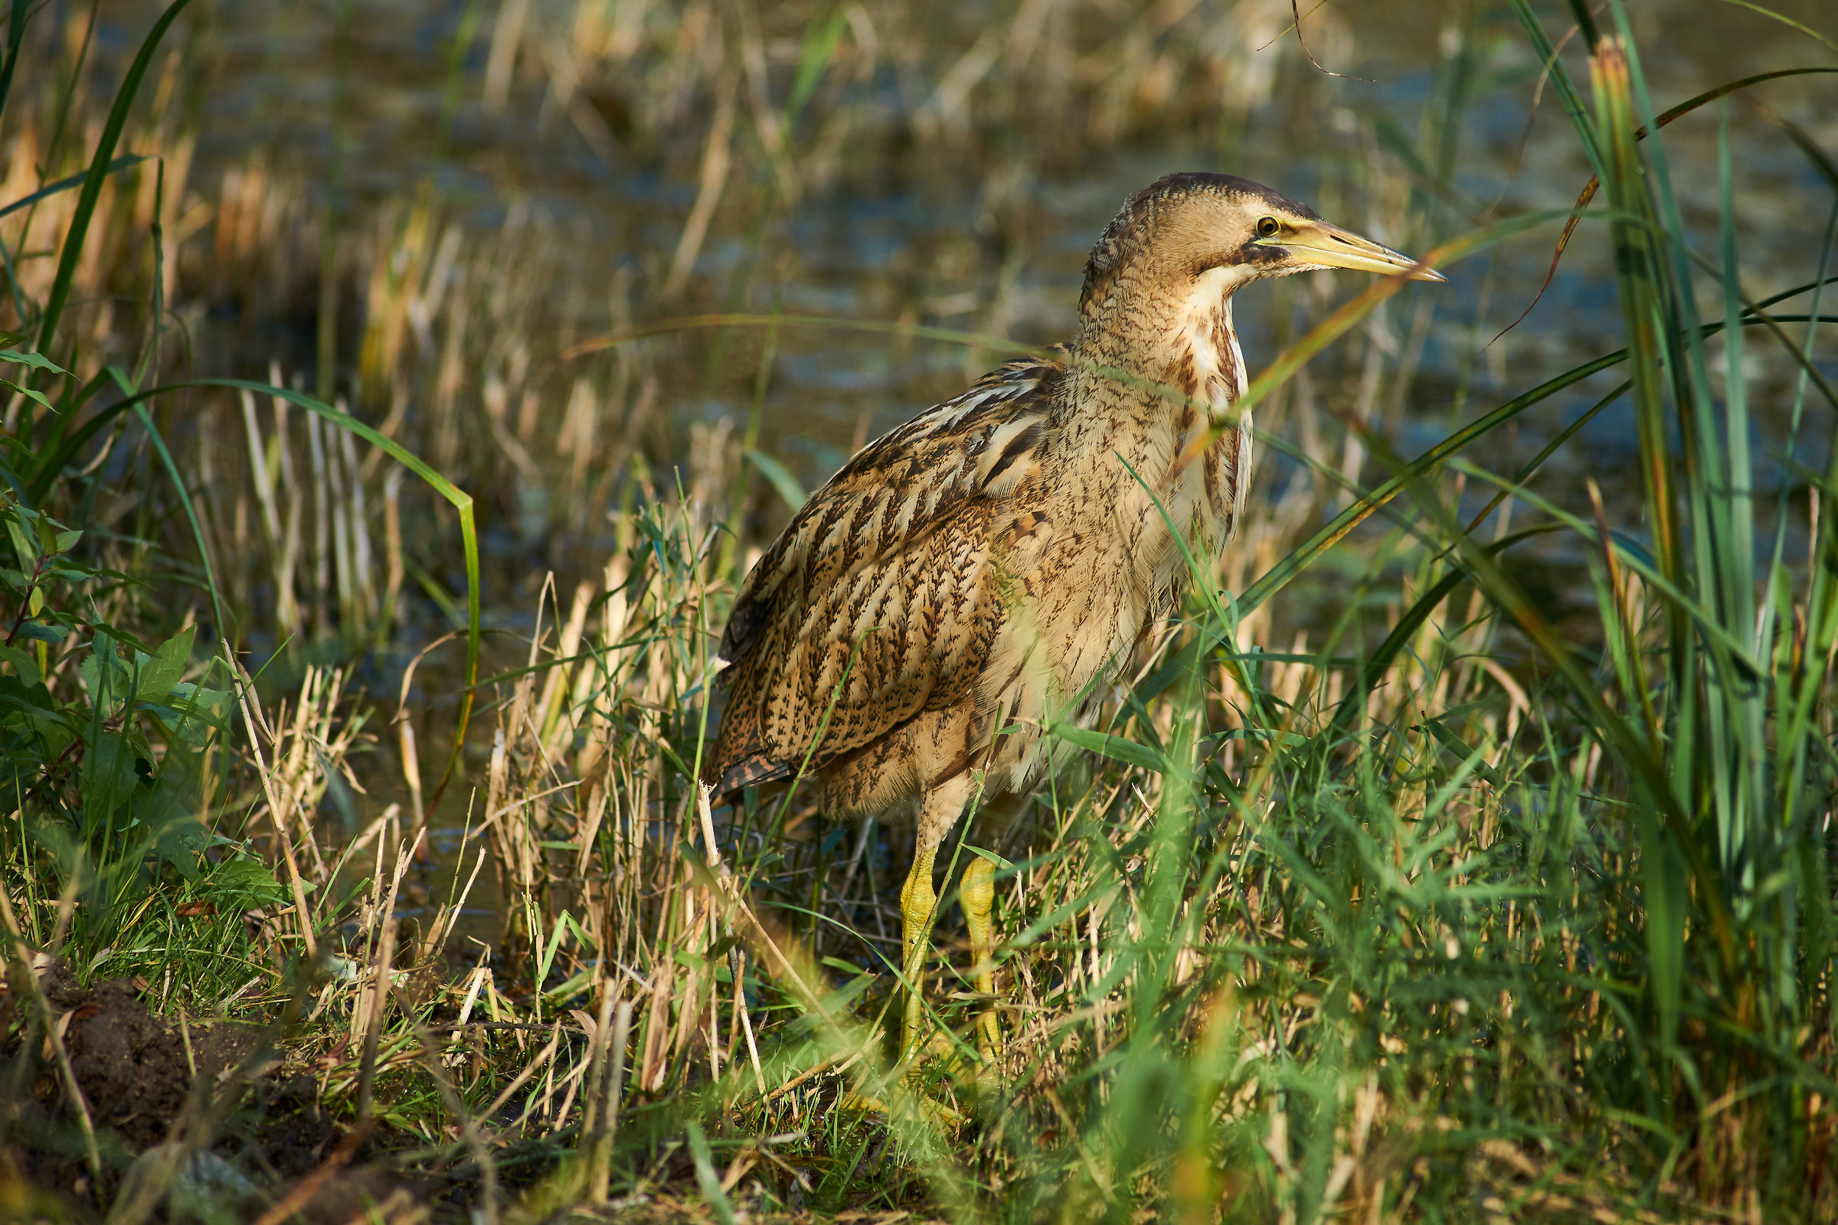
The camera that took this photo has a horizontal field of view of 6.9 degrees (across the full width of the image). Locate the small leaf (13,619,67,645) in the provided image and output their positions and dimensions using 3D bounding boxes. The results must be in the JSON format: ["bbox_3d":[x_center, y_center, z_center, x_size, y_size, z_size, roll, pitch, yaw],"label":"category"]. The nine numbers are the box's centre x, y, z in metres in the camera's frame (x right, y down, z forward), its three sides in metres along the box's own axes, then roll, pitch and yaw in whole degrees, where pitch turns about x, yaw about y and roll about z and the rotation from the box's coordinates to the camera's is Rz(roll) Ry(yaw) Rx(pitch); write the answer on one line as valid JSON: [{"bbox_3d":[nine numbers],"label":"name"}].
[{"bbox_3d":[-0.482,0.011,8.400,0.030,0.013,0.022,0,7,0],"label":"small leaf"}]

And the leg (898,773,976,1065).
[{"bbox_3d":[0.010,0.165,8.200,0.042,0.160,0.026,4,8,27],"label":"leg"}]

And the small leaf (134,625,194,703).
[{"bbox_3d":[-0.412,0.028,8.350,0.026,0.052,0.015,34,0,0],"label":"small leaf"}]

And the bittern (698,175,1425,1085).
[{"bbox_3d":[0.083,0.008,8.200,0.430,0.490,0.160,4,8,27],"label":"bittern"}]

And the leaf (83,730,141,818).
[{"bbox_3d":[-0.437,0.088,8.300,0.030,0.050,0.016,9,0,0],"label":"leaf"}]

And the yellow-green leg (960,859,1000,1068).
[{"bbox_3d":[0.033,0.191,8.260,0.026,0.120,0.020,4,8,27],"label":"yellow-green leg"}]

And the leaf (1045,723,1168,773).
[{"bbox_3d":[0.099,0.071,8.100,0.066,0.014,0.018,16,0,0],"label":"leaf"}]

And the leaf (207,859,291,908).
[{"bbox_3d":[-0.367,0.148,8.400,0.044,0.024,0.030,0,7,0],"label":"leaf"}]

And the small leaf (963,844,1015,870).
[{"bbox_3d":[0.037,0.130,8.130,0.030,0.007,0.010,25,0,0],"label":"small leaf"}]

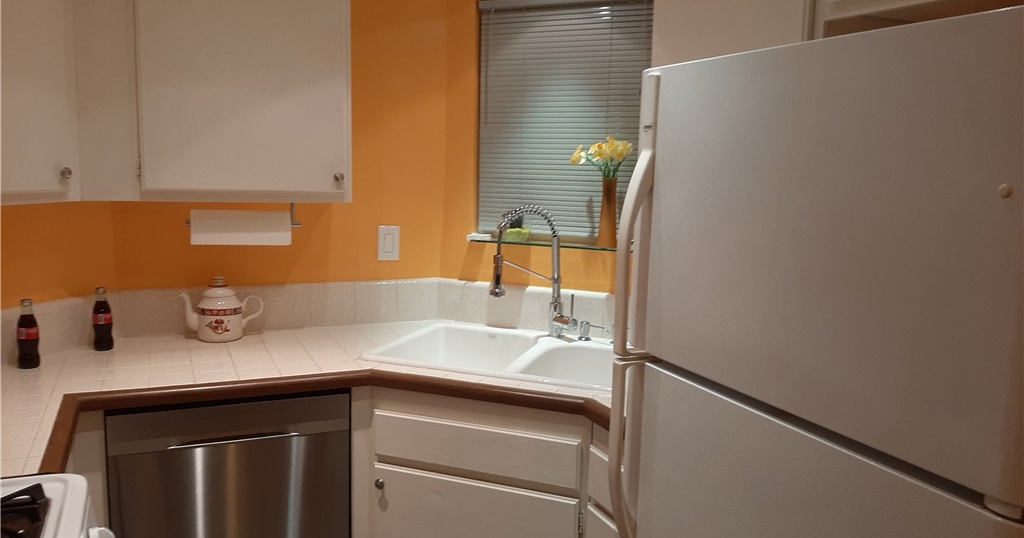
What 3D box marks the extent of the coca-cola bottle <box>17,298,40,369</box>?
[{"bbox_3d":[-1.356,0.179,2.151,0.057,0.193,0.057,-4,10,-37],"label":"coca-cola bottle"}]

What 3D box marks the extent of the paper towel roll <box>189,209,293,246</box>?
[{"bbox_3d":[-0.813,-0.123,2.318,0.287,0.105,0.105,0,8,-24],"label":"paper towel roll"}]

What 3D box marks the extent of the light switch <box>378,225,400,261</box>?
[{"bbox_3d":[-0.454,-0.093,2.849,0.081,0.126,0.012,-2,8,-23],"label":"light switch"}]

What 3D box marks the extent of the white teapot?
[{"bbox_3d":[-0.966,0.128,2.545,0.265,0.207,0.140,-2,8,-23],"label":"white teapot"}]

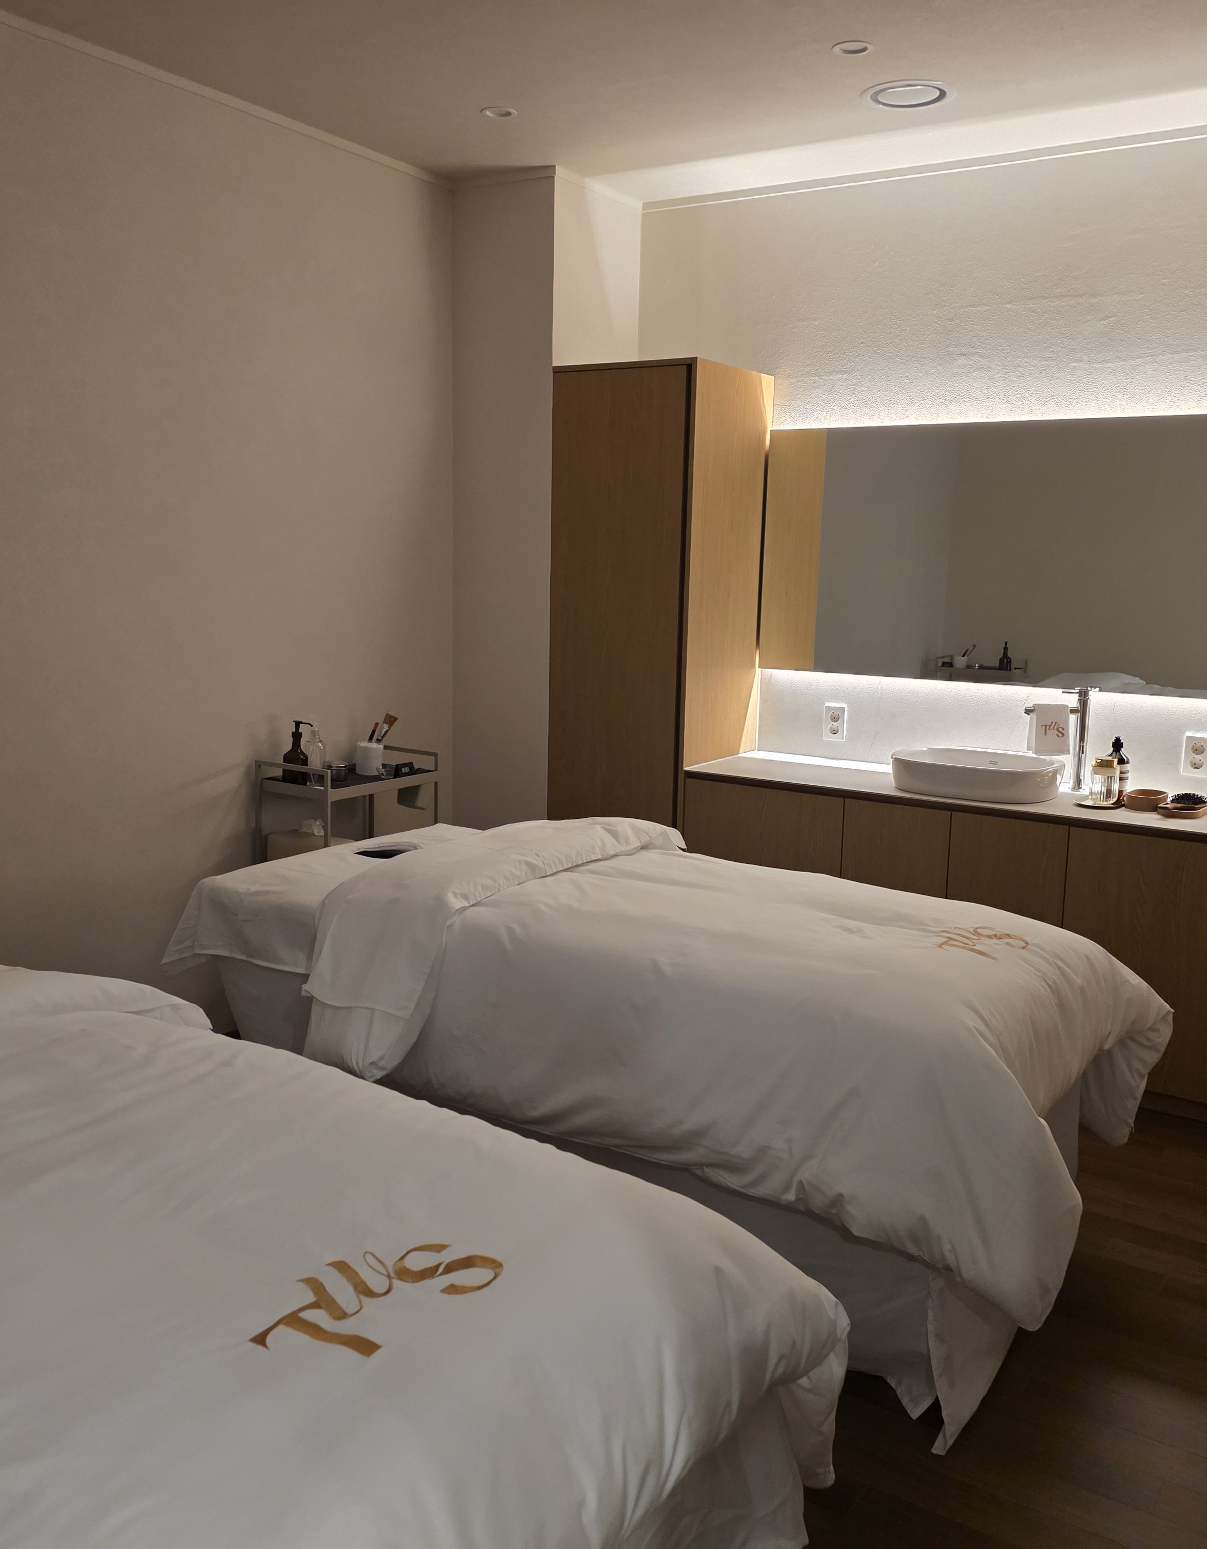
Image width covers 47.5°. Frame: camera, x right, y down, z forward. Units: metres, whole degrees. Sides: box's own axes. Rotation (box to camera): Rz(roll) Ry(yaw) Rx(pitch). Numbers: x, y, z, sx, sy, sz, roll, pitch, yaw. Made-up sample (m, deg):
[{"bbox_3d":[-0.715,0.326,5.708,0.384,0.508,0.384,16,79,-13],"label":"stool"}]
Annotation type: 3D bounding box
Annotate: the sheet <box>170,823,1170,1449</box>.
[{"bbox_3d":[0.092,0.589,3.046,2.055,0.750,1.090,7,12,33],"label":"sheet"}]

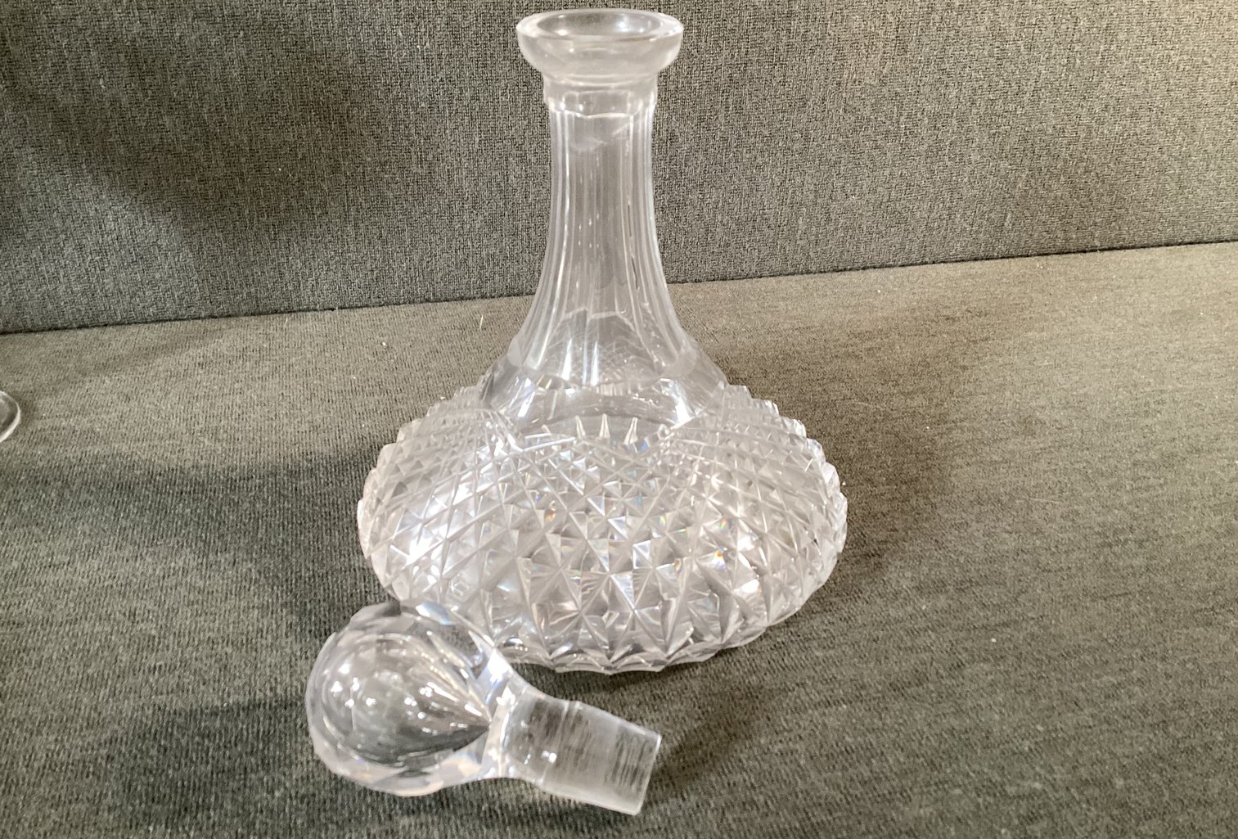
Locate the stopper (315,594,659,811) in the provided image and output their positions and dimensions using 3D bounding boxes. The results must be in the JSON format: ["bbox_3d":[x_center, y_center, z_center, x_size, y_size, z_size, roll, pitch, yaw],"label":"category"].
[{"bbox_3d":[-0.040,0.086,0.320,0.102,0.055,0.055,17,32,3],"label":"stopper"}]

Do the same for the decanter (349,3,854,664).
[{"bbox_3d":[-0.006,-0.038,0.388,0.185,0.191,0.185,0,31,0],"label":"decanter"}]

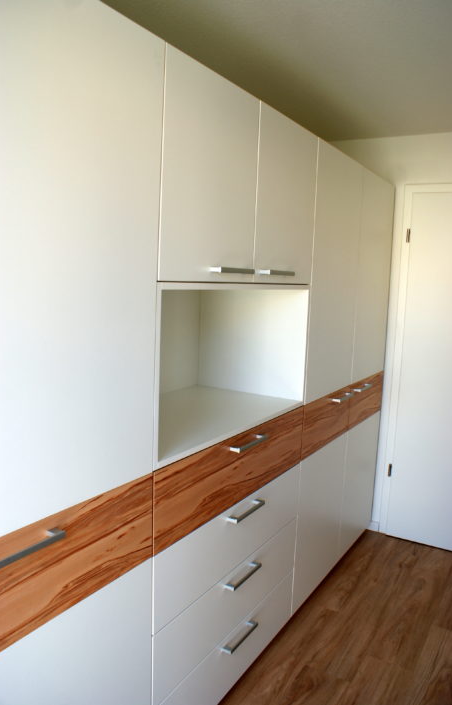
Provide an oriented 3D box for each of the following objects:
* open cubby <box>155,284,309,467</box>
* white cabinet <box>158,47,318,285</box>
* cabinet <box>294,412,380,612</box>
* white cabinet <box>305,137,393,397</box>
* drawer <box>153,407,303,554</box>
[{"bbox_3d":[-0.163,-0.007,1.991,0.576,0.519,0.985,7,9,32],"label":"open cubby"},{"bbox_3d":[-0.143,-0.557,1.916,0.576,0.590,0.985,7,9,32],"label":"white cabinet"},{"bbox_3d":[0.390,0.756,3.019,0.576,0.724,1.185,7,9,32],"label":"cabinet"},{"bbox_3d":[0.431,-0.403,2.860,0.576,1.110,1.185,7,9,32],"label":"white cabinet"},{"bbox_3d":[-0.164,0.377,2.036,0.547,0.254,0.985,7,9,32],"label":"drawer"}]

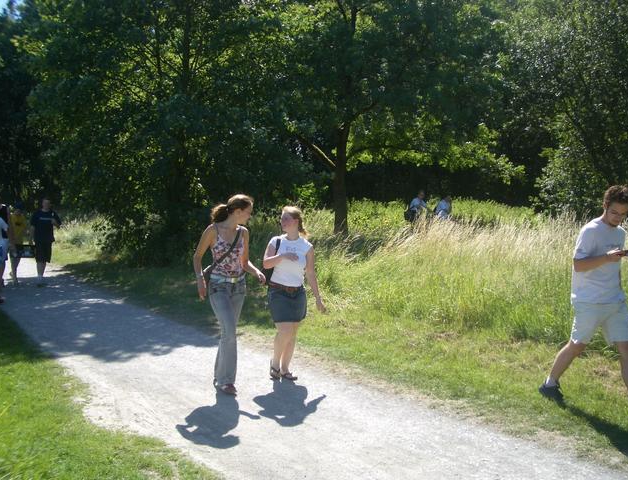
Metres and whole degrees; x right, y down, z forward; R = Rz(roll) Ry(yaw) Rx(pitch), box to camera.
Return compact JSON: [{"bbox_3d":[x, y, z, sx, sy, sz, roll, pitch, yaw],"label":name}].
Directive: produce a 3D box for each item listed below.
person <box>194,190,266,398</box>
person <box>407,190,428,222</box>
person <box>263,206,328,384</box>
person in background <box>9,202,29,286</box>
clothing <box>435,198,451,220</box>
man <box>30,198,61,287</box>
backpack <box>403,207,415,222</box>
[{"bbox_3d":[-0.731,0.482,5.644,0.560,1.720,0.400,-1,3,-26],"label":"person"},{"bbox_3d":[3.230,-0.656,20.045,0.450,1.750,0.550,1,3,25],"label":"person"},{"bbox_3d":[-0.189,0.522,6.142,0.550,1.640,0.380,-1,3,-20],"label":"person"},{"bbox_3d":[-5.972,0.080,13.143,0.500,1.680,0.380,-2,3,-27],"label":"person in background"},{"bbox_3d":[4.011,-0.983,20.200,0.400,0.640,0.460,1,3,10],"label":"clothing"},{"bbox_3d":[-5.363,0.062,12.946,0.580,1.780,0.400,-2,3,-27],"label":"man"},{"bbox_3d":[2.921,-0.788,20.000,0.300,0.480,0.340,0,3,0],"label":"backpack"}]

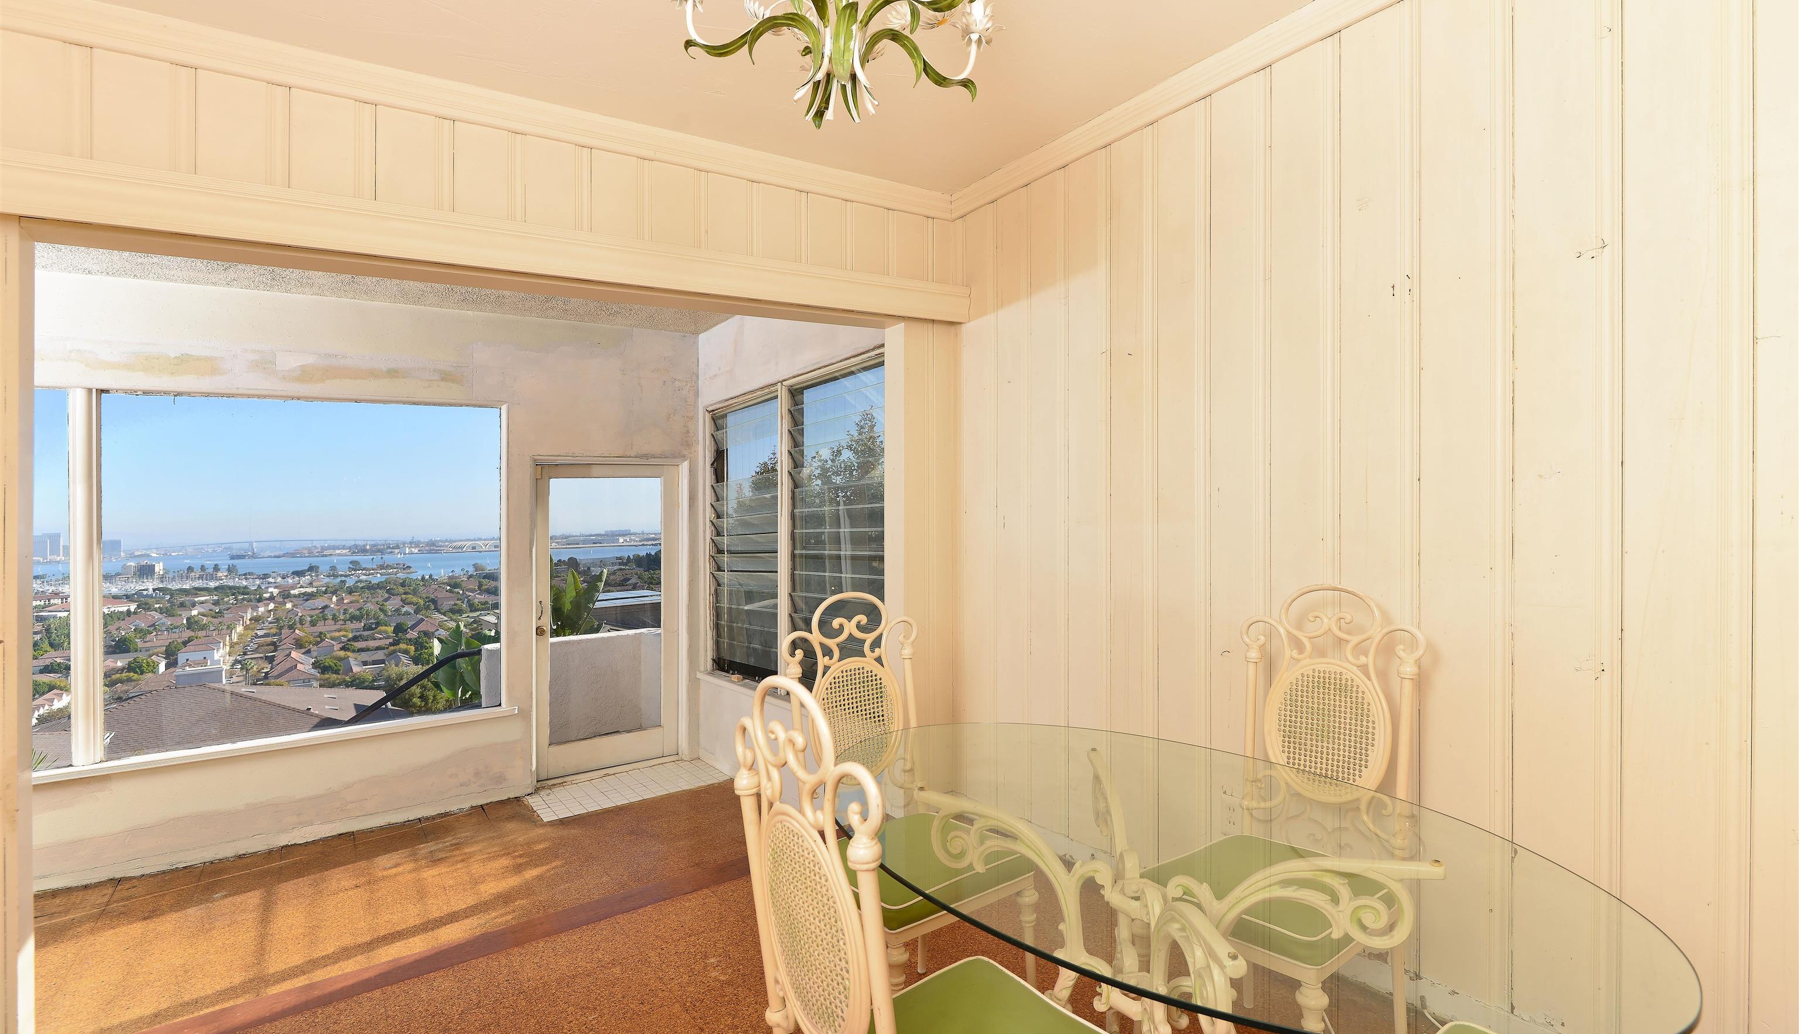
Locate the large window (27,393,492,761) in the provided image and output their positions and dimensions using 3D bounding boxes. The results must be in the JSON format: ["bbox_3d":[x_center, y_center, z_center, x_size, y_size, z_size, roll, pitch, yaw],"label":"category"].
[{"bbox_3d":[-3.235,0.275,4.249,2.050,1.850,0.120,-1,0,-33],"label":"large window"}]

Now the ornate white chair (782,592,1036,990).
[{"bbox_3d":[0.020,0.710,1.913,0.440,1.030,0.510,-1,0,-38],"label":"ornate white chair"}]

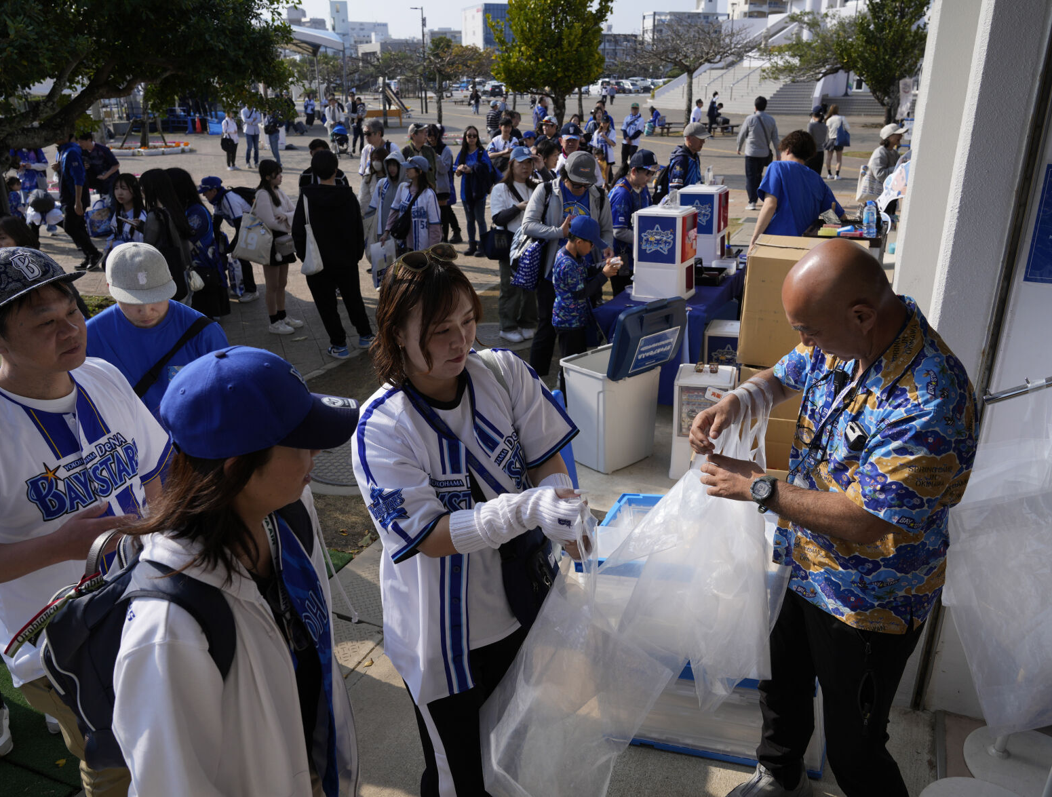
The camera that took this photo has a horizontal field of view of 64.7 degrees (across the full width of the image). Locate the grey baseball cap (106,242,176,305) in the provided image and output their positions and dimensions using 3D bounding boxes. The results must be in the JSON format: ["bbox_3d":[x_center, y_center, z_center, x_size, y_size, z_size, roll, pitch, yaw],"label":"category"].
[{"bbox_3d":[-1.141,-0.378,2.449,0.180,0.146,0.270,-12,26,-33],"label":"grey baseball cap"}]

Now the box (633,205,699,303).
[{"bbox_3d":[1.000,-1.044,5.970,0.340,0.600,0.345,10,24,26],"label":"box"}]

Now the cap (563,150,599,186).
[{"bbox_3d":[0.356,-1.458,5.197,0.180,0.136,0.270,-9,39,-19],"label":"cap"}]

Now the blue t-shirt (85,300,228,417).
[{"bbox_3d":[-1.309,0.037,2.959,0.500,0.700,0.290,-10,23,-23],"label":"blue t-shirt"}]

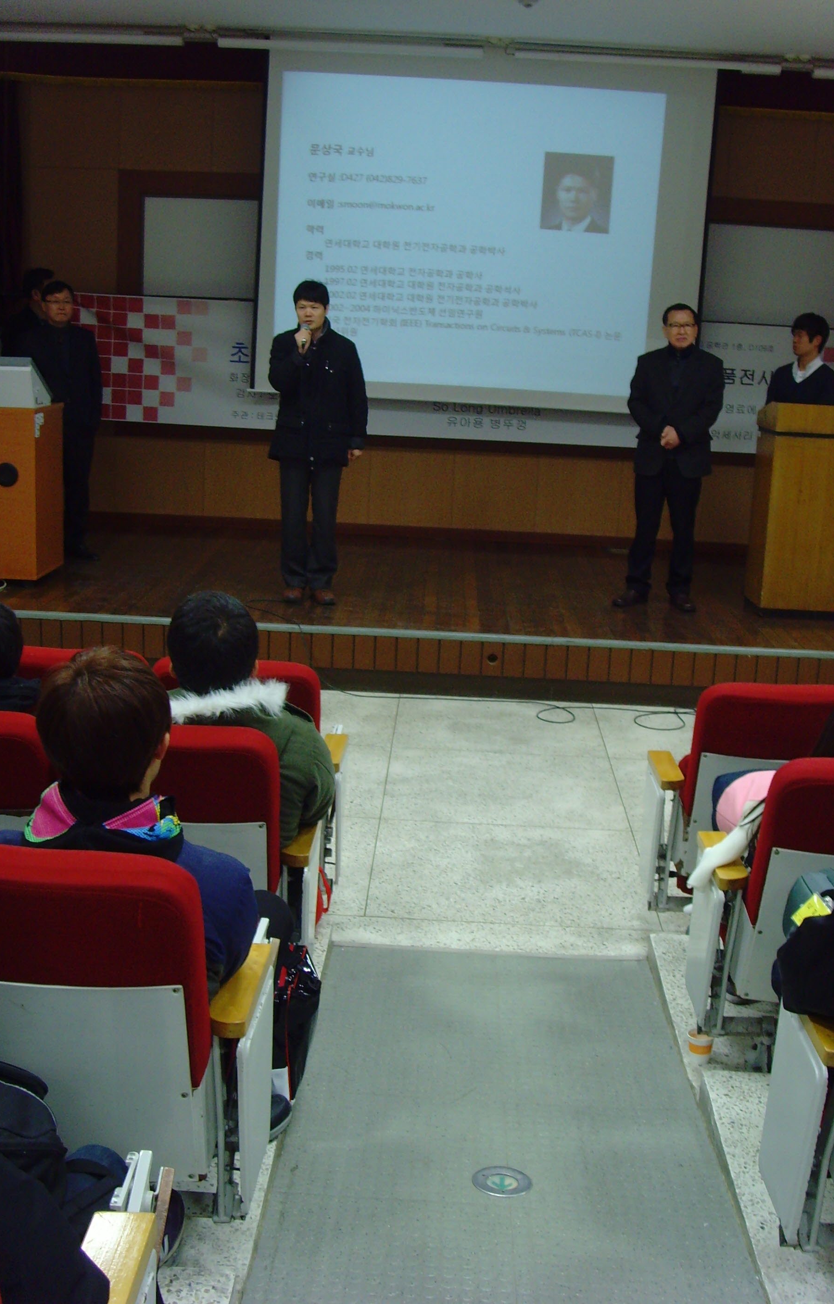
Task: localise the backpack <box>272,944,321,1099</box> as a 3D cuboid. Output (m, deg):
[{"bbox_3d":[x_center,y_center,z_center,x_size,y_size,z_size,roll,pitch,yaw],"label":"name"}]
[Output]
[{"bbox_3d":[-0.336,0.835,3.477,0.260,0.380,0.200,7,14,16],"label":"backpack"}]

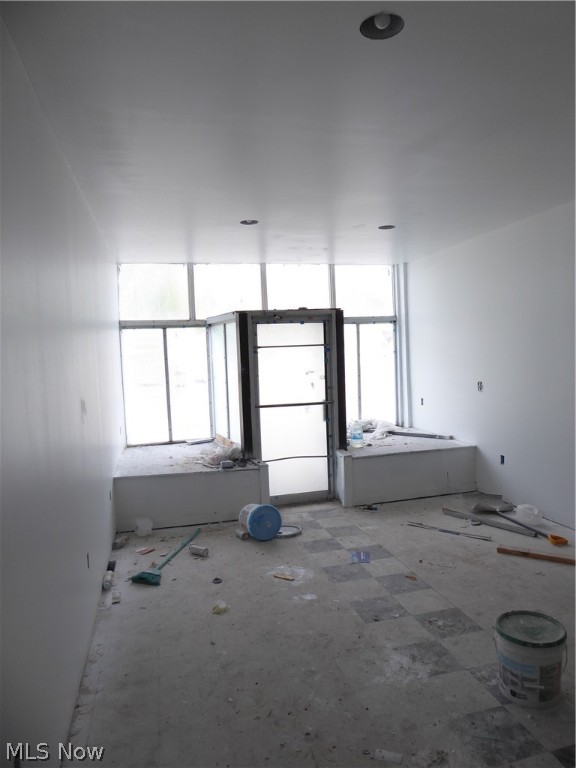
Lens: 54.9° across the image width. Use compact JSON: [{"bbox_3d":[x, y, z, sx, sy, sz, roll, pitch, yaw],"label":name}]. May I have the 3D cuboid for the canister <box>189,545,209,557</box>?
[{"bbox_3d":[-0.748,1.399,4.655,0.160,0.070,0.070,0,4,37],"label":"canister"}]

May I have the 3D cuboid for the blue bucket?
[{"bbox_3d":[-0.266,1.248,5.060,0.310,0.310,0.300,-4,-1,-27],"label":"blue bucket"}]

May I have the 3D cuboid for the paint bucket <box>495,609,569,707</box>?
[{"bbox_3d":[1.164,1.318,2.663,0.310,0.325,0.310,-2,3,0],"label":"paint bucket"}]

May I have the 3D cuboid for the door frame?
[{"bbox_3d":[0.123,0.263,6.085,1.050,2.120,0.120,-3,3,-14],"label":"door frame"}]

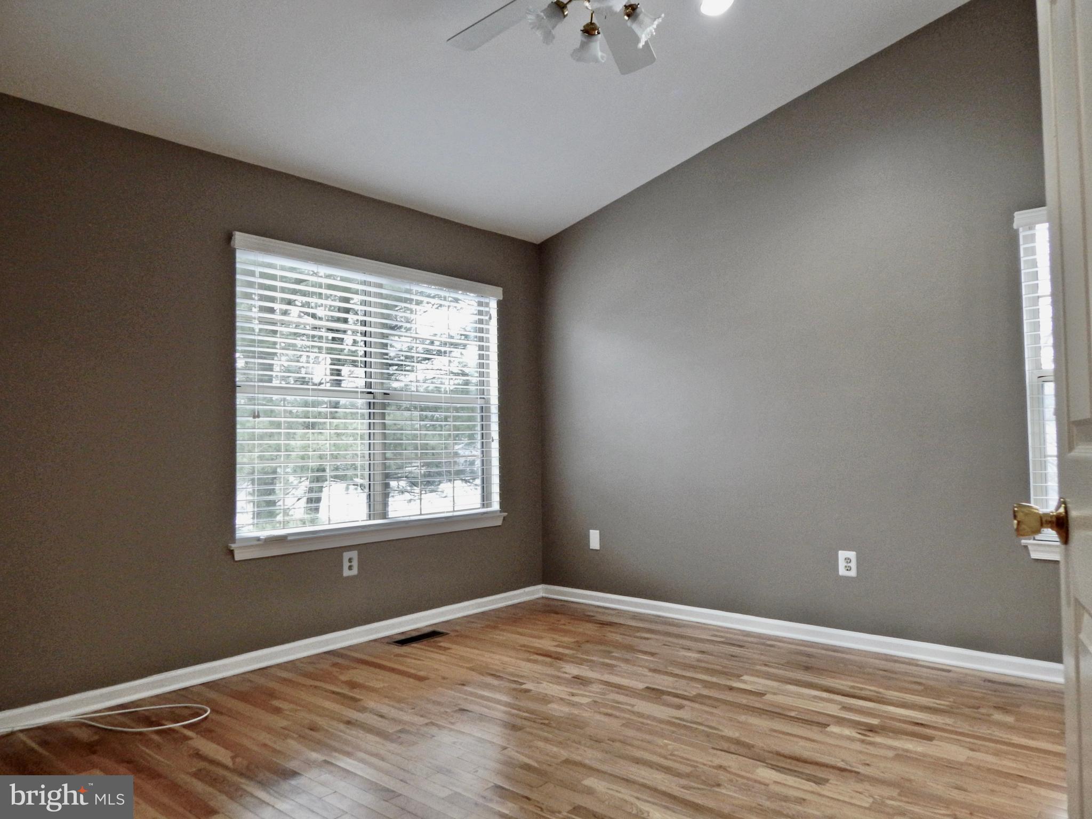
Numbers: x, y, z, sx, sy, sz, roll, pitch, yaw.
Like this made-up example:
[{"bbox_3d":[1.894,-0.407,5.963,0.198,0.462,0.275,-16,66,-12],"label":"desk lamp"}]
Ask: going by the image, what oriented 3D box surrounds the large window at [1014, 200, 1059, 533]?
[{"bbox_3d":[2.428,-0.139,2.800,0.850,1.542,0.100,-4,-4,41],"label":"large window"}]

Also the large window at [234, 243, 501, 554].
[{"bbox_3d":[-0.889,-0.051,4.023,0.100,1.605,1.841,-4,-4,41],"label":"large window"}]

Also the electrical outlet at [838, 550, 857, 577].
[{"bbox_3d":[1.543,0.792,3.551,0.081,0.123,0.012,-4,-4,41],"label":"electrical outlet"}]

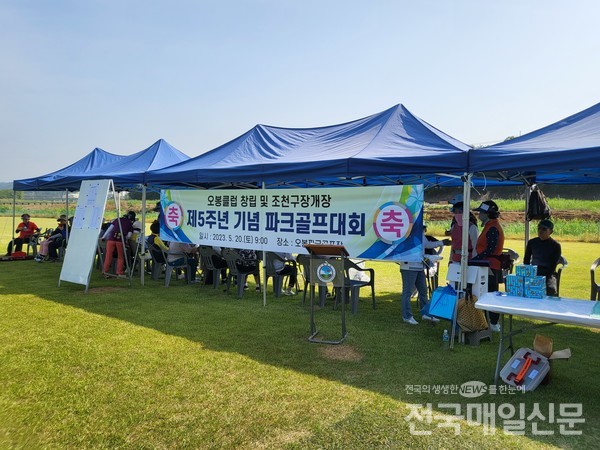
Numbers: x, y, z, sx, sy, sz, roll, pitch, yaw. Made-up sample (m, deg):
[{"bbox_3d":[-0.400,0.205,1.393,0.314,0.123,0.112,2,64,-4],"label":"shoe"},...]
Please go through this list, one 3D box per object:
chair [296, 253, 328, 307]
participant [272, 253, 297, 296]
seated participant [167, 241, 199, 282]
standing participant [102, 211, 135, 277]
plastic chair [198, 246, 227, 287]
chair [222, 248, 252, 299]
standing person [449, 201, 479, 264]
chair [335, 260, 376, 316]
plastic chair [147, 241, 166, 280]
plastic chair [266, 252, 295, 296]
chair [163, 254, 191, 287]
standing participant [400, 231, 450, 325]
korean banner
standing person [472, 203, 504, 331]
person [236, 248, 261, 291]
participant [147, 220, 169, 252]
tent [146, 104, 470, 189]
[{"bbox_3d":[0.333,0.826,7.066,0.570,0.800,0.570,2,3,38],"label":"chair"},{"bbox_3d":[-0.285,0.552,7.826,0.500,1.270,0.780,2,3,36],"label":"participant"},{"bbox_3d":[-2.340,0.550,8.864,0.740,1.250,0.500,0,2,-35],"label":"seated participant"},{"bbox_3d":[-3.844,0.410,9.673,0.550,1.410,0.640,2,3,32],"label":"standing participant"},{"bbox_3d":[-1.566,0.790,8.720,0.560,0.800,0.570,-1,2,-40],"label":"plastic chair"},{"bbox_3d":[-0.957,0.794,7.635,0.570,0.800,0.570,2,3,37],"label":"chair"},{"bbox_3d":[2.179,0.524,6.029,0.340,1.630,0.470,-1,3,-35],"label":"standing person"},{"bbox_3d":[0.802,0.877,6.828,0.570,0.800,0.560,2,2,45],"label":"chair"},{"bbox_3d":[-2.924,0.744,9.664,0.560,0.800,0.570,0,2,-33],"label":"plastic chair"},{"bbox_3d":[-0.357,0.795,7.755,0.570,0.800,0.570,2,3,36],"label":"plastic chair"},{"bbox_3d":[-2.426,0.743,8.655,0.570,0.800,0.570,-2,3,-44],"label":"chair"},{"bbox_3d":[1.616,0.459,5.951,0.620,1.650,0.500,2,2,28],"label":"standing participant"},{"bbox_3d":[-0.551,-0.103,6.812,5.000,0.900,0.050,2,3,36],"label":"korean banner"},{"bbox_3d":[2.388,0.512,5.675,0.420,1.640,0.480,1,2,0],"label":"standing person"},{"bbox_3d":[-0.920,0.595,7.971,0.700,1.250,0.500,-1,2,-45],"label":"person"},{"bbox_3d":[-3.006,0.511,9.726,0.500,1.220,0.780,2,3,35],"label":"participant"},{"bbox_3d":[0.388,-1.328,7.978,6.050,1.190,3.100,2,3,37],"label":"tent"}]

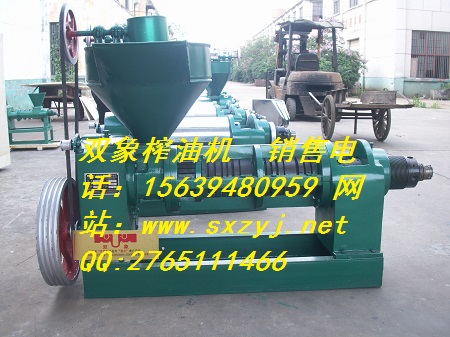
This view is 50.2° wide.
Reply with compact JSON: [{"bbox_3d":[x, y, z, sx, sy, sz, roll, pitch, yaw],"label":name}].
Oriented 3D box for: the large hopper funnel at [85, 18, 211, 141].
[{"bbox_3d":[-0.353,-0.417,2.290,0.590,0.580,0.550,-1,11,-3],"label":"large hopper funnel"}]

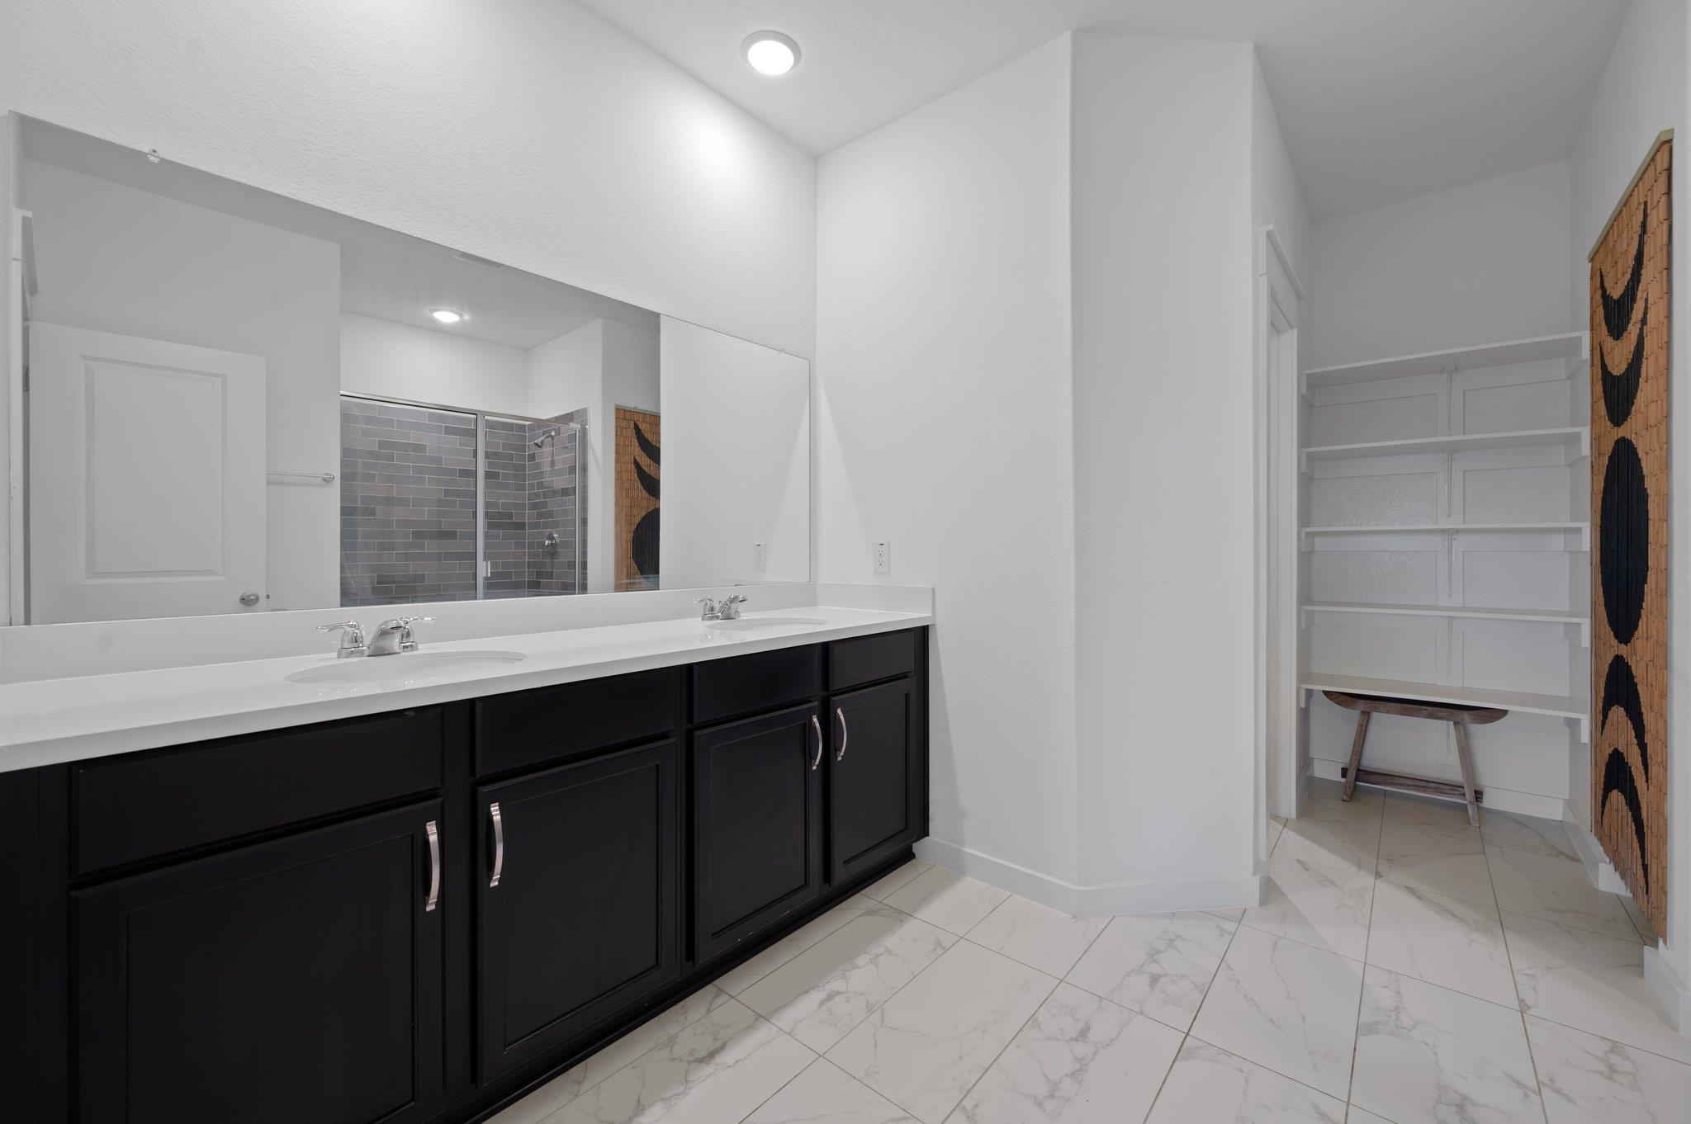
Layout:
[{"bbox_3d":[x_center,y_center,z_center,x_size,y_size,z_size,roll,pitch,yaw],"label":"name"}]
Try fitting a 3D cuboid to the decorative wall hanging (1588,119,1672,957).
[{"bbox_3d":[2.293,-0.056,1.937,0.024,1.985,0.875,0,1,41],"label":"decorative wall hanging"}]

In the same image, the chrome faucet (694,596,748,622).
[{"bbox_3d":[-0.394,0.161,2.291,0.163,0.086,0.225,0,1,41],"label":"chrome faucet"}]

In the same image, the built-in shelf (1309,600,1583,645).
[{"bbox_3d":[2.556,0.261,2.880,0.880,0.108,0.400,0,1,41],"label":"built-in shelf"}]

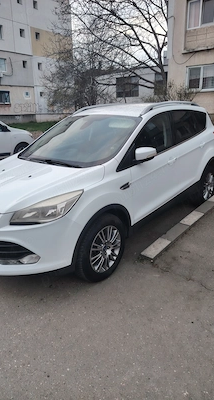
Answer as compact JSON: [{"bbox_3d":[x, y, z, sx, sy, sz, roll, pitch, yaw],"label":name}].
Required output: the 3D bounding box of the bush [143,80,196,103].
[{"bbox_3d":[2.004,-2.599,9.006,1.800,2.400,1.700,2,18,12],"label":"bush"}]

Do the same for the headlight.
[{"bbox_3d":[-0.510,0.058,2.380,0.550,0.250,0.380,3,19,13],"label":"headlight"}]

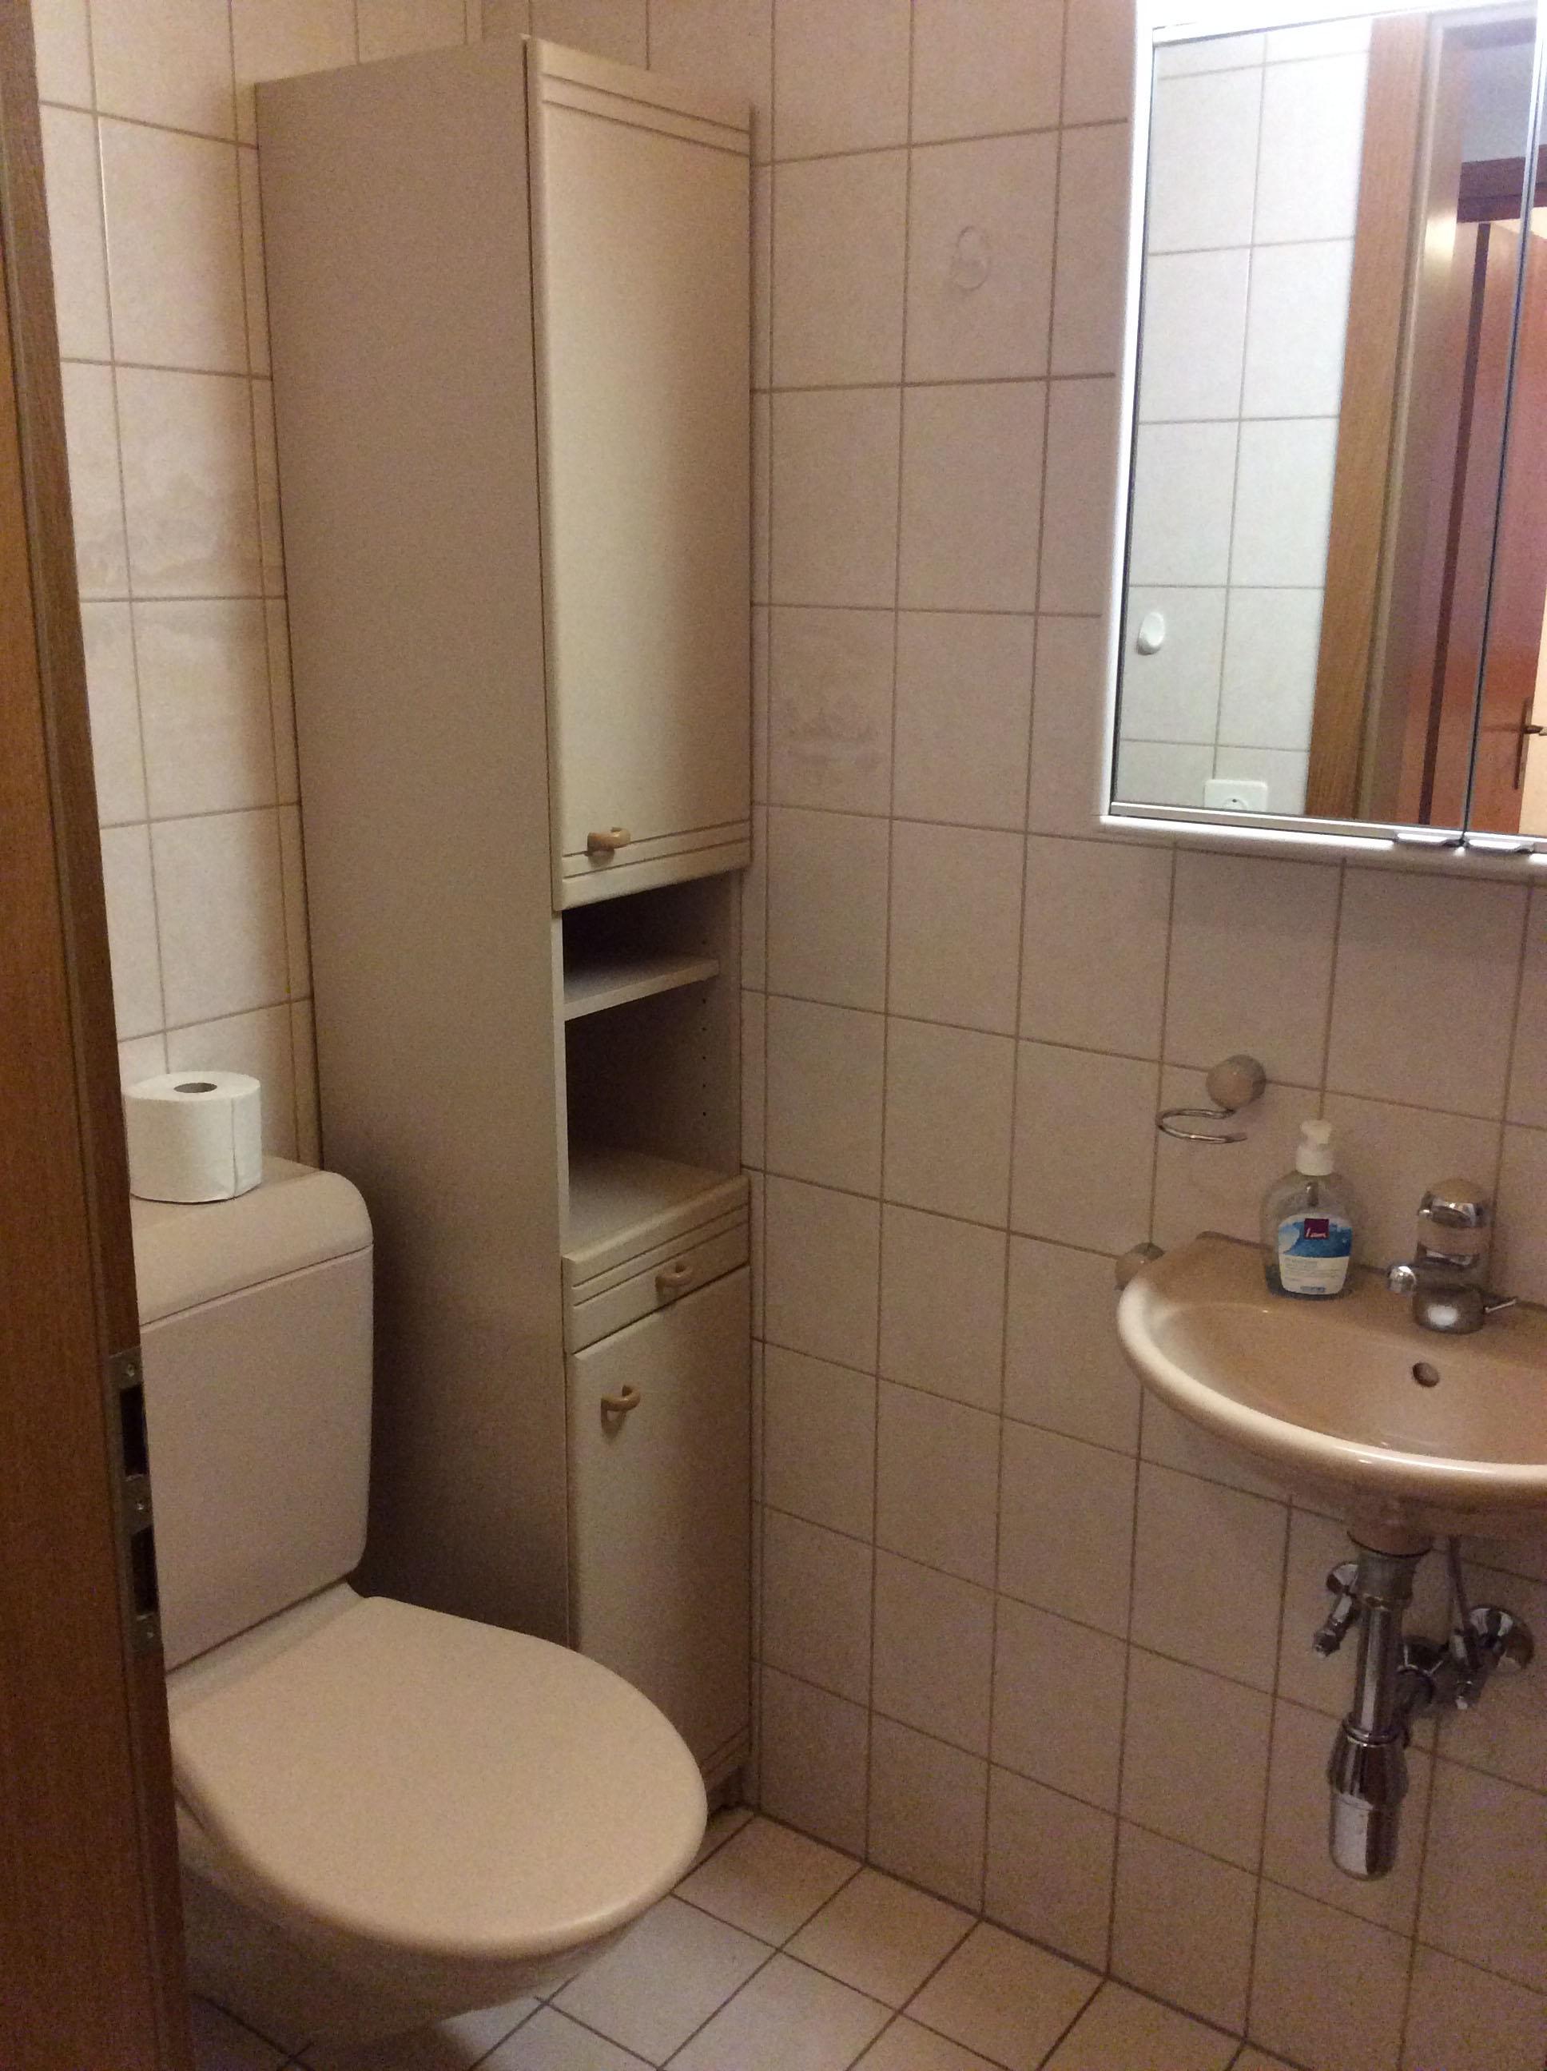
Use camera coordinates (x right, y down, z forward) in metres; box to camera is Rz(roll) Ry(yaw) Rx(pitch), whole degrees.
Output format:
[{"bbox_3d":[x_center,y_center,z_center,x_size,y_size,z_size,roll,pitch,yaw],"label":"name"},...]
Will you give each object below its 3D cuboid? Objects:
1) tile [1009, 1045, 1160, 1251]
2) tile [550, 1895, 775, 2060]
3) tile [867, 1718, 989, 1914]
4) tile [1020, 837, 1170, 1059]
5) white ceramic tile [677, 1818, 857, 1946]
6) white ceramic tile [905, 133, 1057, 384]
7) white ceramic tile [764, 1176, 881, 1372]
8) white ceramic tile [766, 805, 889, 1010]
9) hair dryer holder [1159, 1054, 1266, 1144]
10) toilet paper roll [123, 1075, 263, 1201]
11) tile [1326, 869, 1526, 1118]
[{"bbox_3d":[0.301,0.110,1.825,0.149,0.198,0.010,11,18,34],"label":"tile"},{"bbox_3d":[-0.114,0.993,2.011,0.149,0.010,0.201,11,18,34],"label":"tile"},{"bbox_3d":[0.172,0.858,2.114,0.148,0.197,0.009,11,18,35],"label":"tile"},{"bbox_3d":[0.305,-0.085,1.802,0.151,0.199,0.011,11,18,35],"label":"tile"},{"bbox_3d":[-0.004,0.955,2.157,0.149,0.010,0.169,11,18,34],"label":"white ceramic tile"},{"bbox_3d":[0.185,-0.687,1.703,0.149,0.198,0.010,11,18,34],"label":"white ceramic tile"},{"bbox_3d":[0.055,0.259,2.078,0.151,0.199,0.011,11,18,35],"label":"white ceramic tile"},{"bbox_3d":[0.058,-0.129,1.943,0.148,0.197,0.009,11,18,35],"label":"white ceramic tile"},{"bbox_3d":[0.389,0.049,1.658,0.086,0.059,0.119,11,18,35],"label":"hair dryer holder"},{"bbox_3d":[-0.535,0.093,1.766,0.116,0.092,0.116,0,14,0],"label":"toilet paper roll"},{"bbox_3d":[0.547,-0.036,1.603,0.149,0.198,0.010,11,18,34],"label":"tile"}]

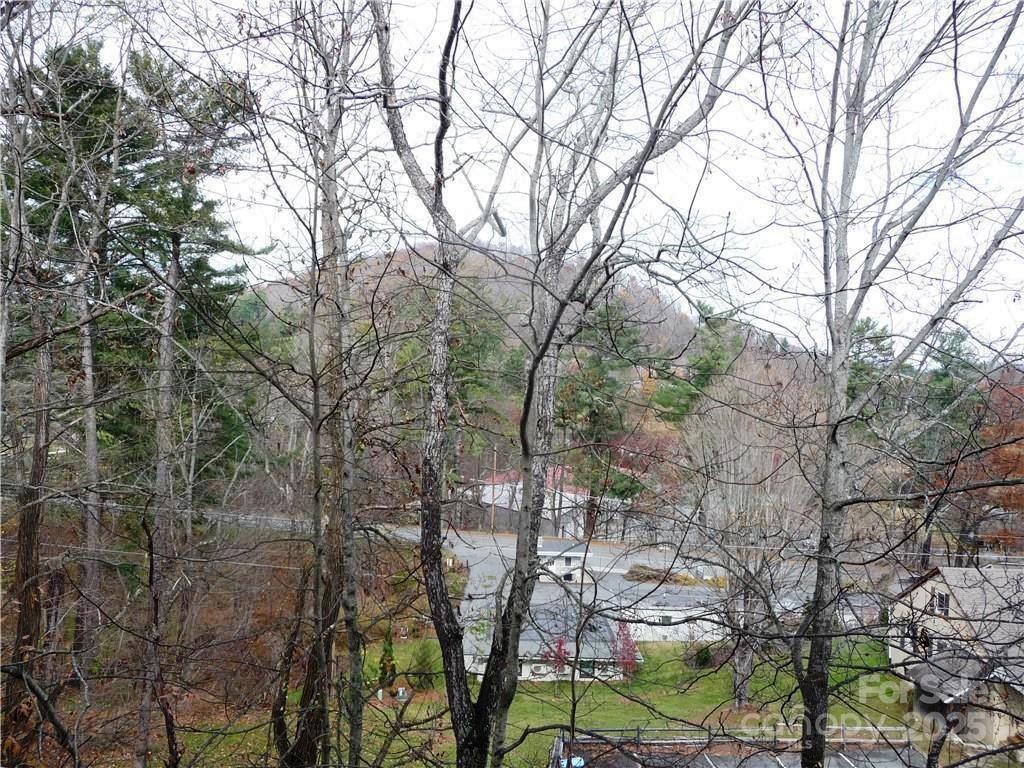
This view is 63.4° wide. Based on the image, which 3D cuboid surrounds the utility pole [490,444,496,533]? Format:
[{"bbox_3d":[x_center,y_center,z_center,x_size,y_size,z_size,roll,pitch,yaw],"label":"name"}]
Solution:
[{"bbox_3d":[-2.161,12.737,100.000,0.300,10.600,0.300,2,1,0],"label":"utility pole"}]

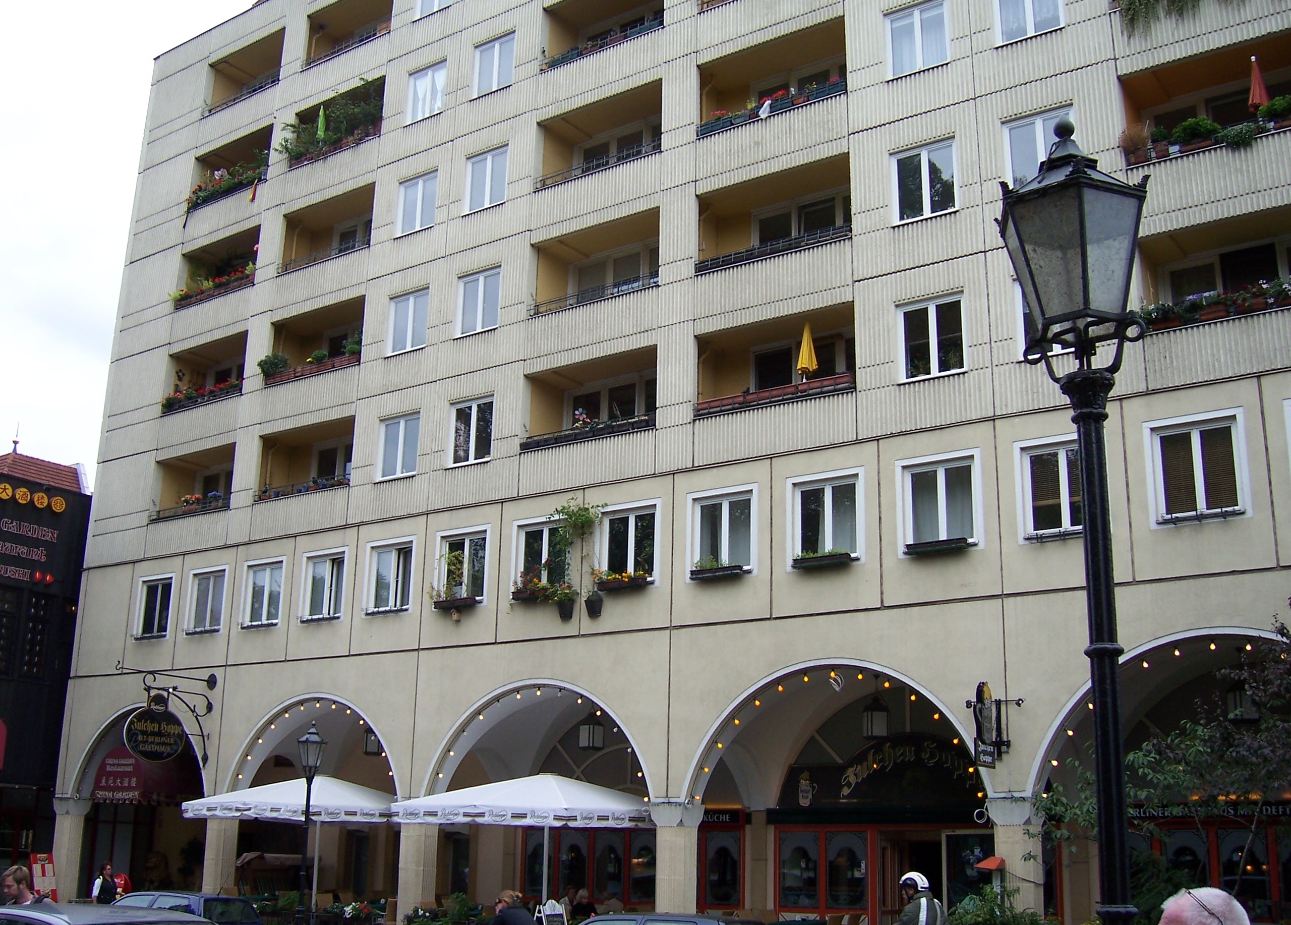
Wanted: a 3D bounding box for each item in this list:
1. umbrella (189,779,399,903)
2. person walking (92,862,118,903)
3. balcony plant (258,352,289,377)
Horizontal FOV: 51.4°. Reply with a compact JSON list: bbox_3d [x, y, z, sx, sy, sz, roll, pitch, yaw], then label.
[{"bbox_3d":[-6.641,7.976,27.186,4.000,3.330,4.000,-10,-20,33],"label":"umbrella"},{"bbox_3d":[-9.517,7.858,23.476,0.380,1.660,0.500,-5,-17,21],"label":"person walking"},{"bbox_3d":[-8.785,-2.274,31.633,0.680,0.490,0.540,-10,-19,34],"label":"balcony plant"}]

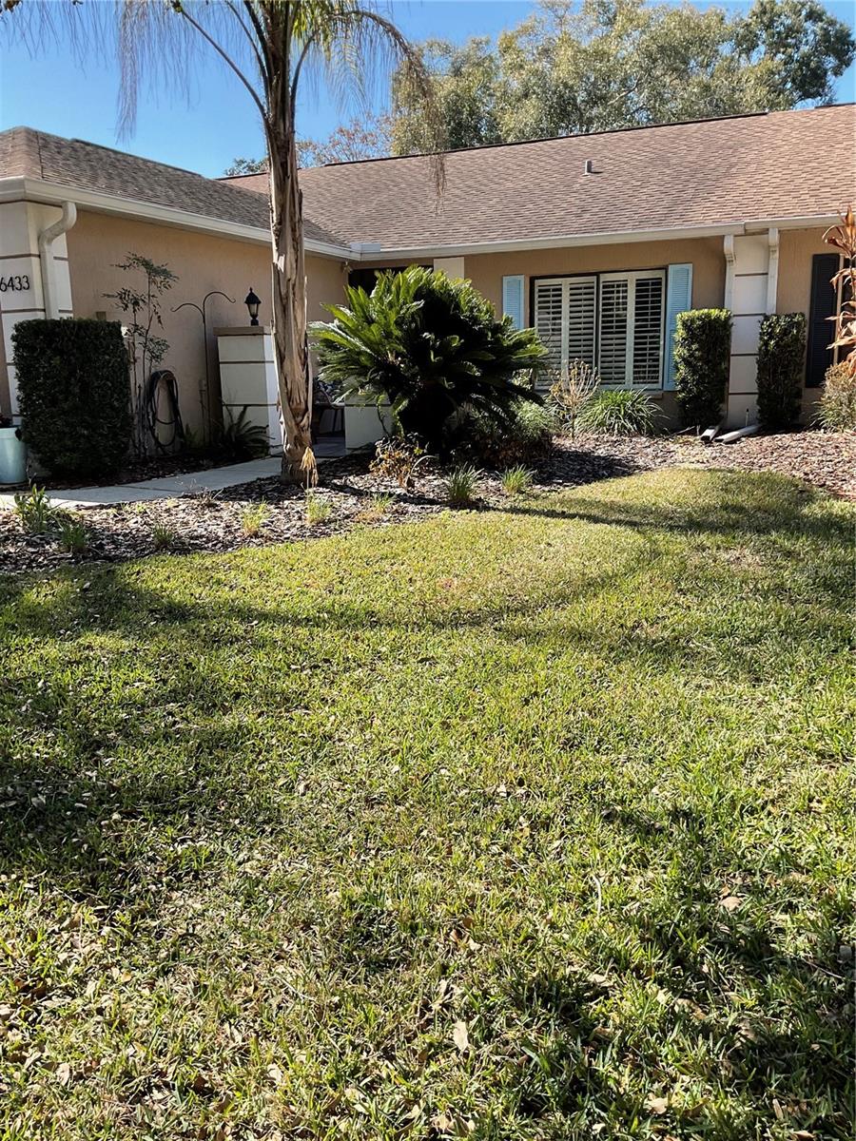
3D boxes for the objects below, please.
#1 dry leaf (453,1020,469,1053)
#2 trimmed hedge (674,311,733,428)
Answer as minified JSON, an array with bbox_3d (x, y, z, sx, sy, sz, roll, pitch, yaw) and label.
[{"bbox_3d":[0.072,1.018,2.091,0.038,0.022,0.095,-1,12,2],"label":"dry leaf"},{"bbox_3d":[3.544,-2.571,12.287,0.625,1.481,0.650,4,13,25],"label":"trimmed hedge"}]

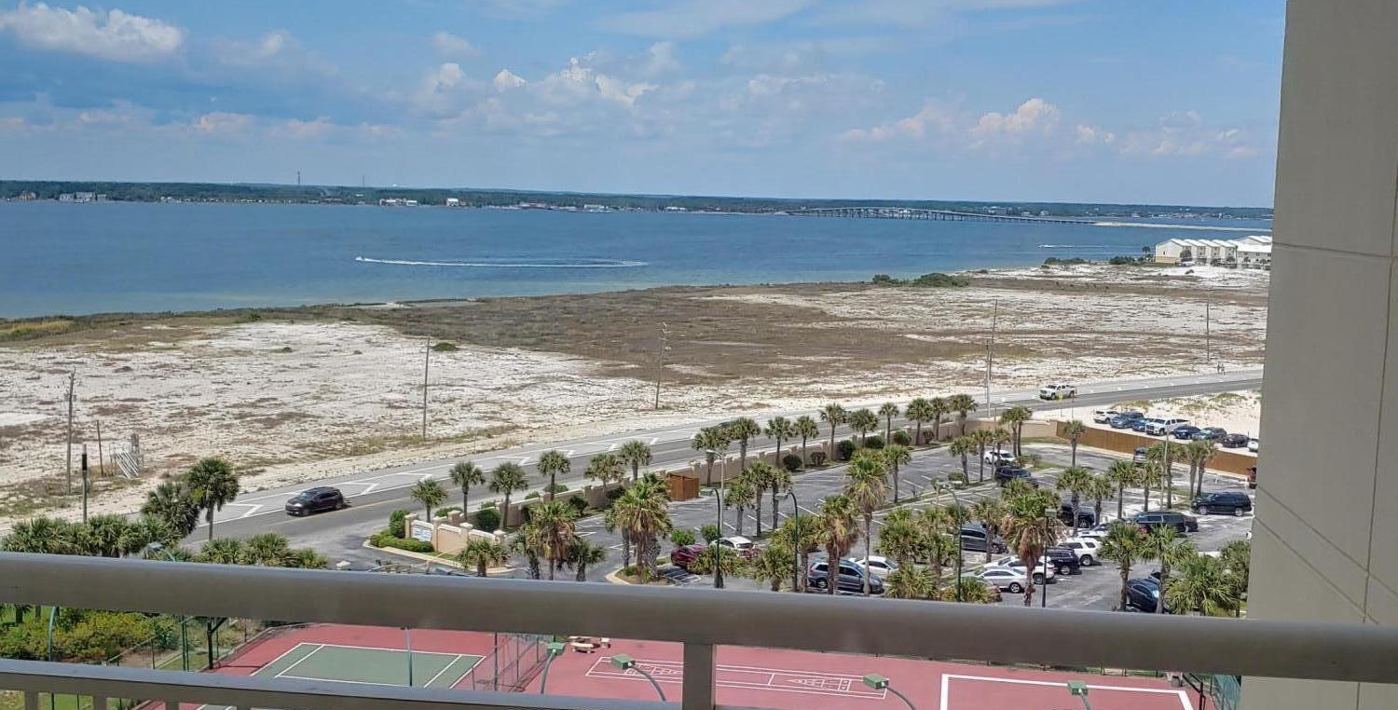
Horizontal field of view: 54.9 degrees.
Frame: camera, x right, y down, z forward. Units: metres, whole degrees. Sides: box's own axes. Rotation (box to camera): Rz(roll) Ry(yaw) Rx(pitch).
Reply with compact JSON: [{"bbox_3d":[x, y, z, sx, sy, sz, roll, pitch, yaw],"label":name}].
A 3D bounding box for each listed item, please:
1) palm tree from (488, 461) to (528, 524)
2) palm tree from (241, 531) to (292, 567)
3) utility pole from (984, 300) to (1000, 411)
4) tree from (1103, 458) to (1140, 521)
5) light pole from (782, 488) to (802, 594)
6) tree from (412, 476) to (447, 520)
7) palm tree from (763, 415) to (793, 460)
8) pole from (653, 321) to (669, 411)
[{"bbox_3d":[-14.910,10.860,105.240,3.070,5.280,3.010,0,7,-8],"label":"palm tree"},{"bbox_3d":[-27.648,13.124,86.297,3.260,3.840,3.260,1,7,0],"label":"palm tree"},{"bbox_3d":[38.670,-0.289,177.844,1.000,12.600,0.600,1,7,0],"label":"utility pole"},{"bbox_3d":[34.810,11.033,110.488,2.924,5.058,2.924,3,7,18],"label":"tree"},{"bbox_3d":[5.034,12.292,77.402,0.700,9.100,1.800,6,9,37],"label":"light pole"},{"bbox_3d":[-20.240,11.247,101.159,2.730,4.300,2.730,1,7,0],"label":"tree"},{"bbox_3d":[7.780,8.290,132.010,2.860,5.070,2.800,2,7,3],"label":"palm tree"},{"bbox_3d":[-4.412,1.298,159.944,2.200,10.600,0.400,11,9,42],"label":"pole"}]

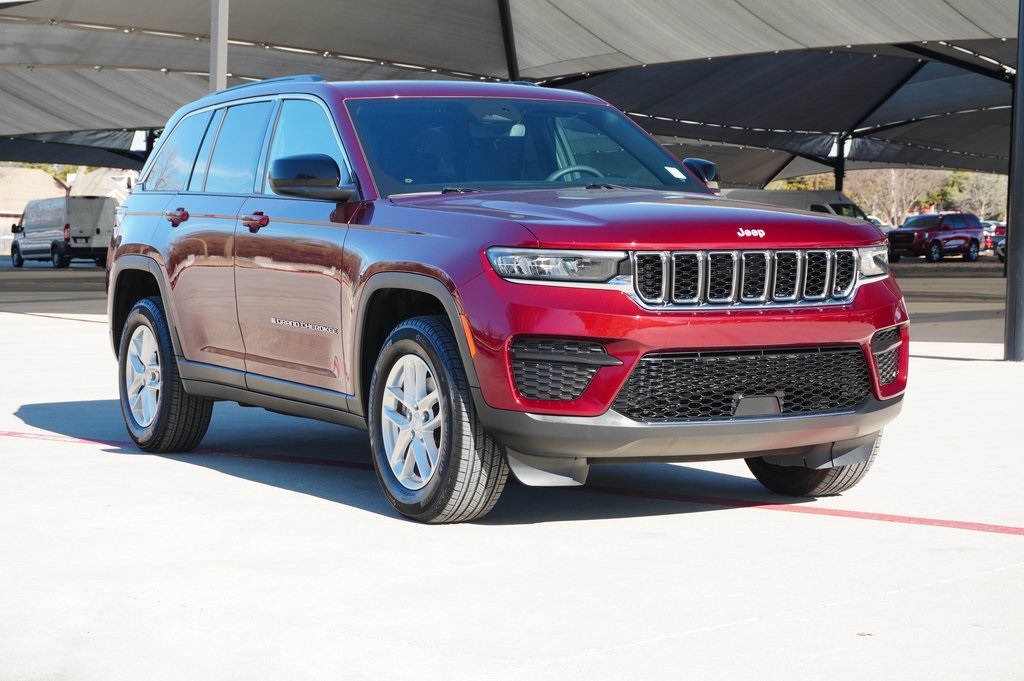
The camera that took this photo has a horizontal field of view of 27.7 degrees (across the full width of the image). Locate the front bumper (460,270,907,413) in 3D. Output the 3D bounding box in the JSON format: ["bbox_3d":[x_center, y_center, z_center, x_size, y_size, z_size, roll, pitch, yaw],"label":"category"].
[{"bbox_3d":[0.752,-0.003,7.486,1.920,0.500,0.490,-2,3,-29],"label":"front bumper"}]

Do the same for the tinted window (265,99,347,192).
[{"bbox_3d":[-0.837,-0.821,8.644,0.080,0.430,0.960,14,-5,-29],"label":"tinted window"}]

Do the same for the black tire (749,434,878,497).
[{"bbox_3d":[1.187,0.249,8.442,0.265,0.765,0.765,-2,3,-29],"label":"black tire"}]

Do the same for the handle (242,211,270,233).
[{"bbox_3d":[-1.084,-0.506,8.808,0.055,0.080,0.230,-2,3,-29],"label":"handle"}]

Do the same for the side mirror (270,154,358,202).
[{"bbox_3d":[-0.806,-0.658,8.419,0.270,0.200,0.250,-2,3,-29],"label":"side mirror"}]

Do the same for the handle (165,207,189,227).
[{"bbox_3d":[-1.582,-0.580,9.783,0.055,0.080,0.240,-2,3,-29],"label":"handle"}]

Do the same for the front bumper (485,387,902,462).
[{"bbox_3d":[0.777,0.273,7.455,1.900,0.250,0.400,-2,3,-29],"label":"front bumper"}]

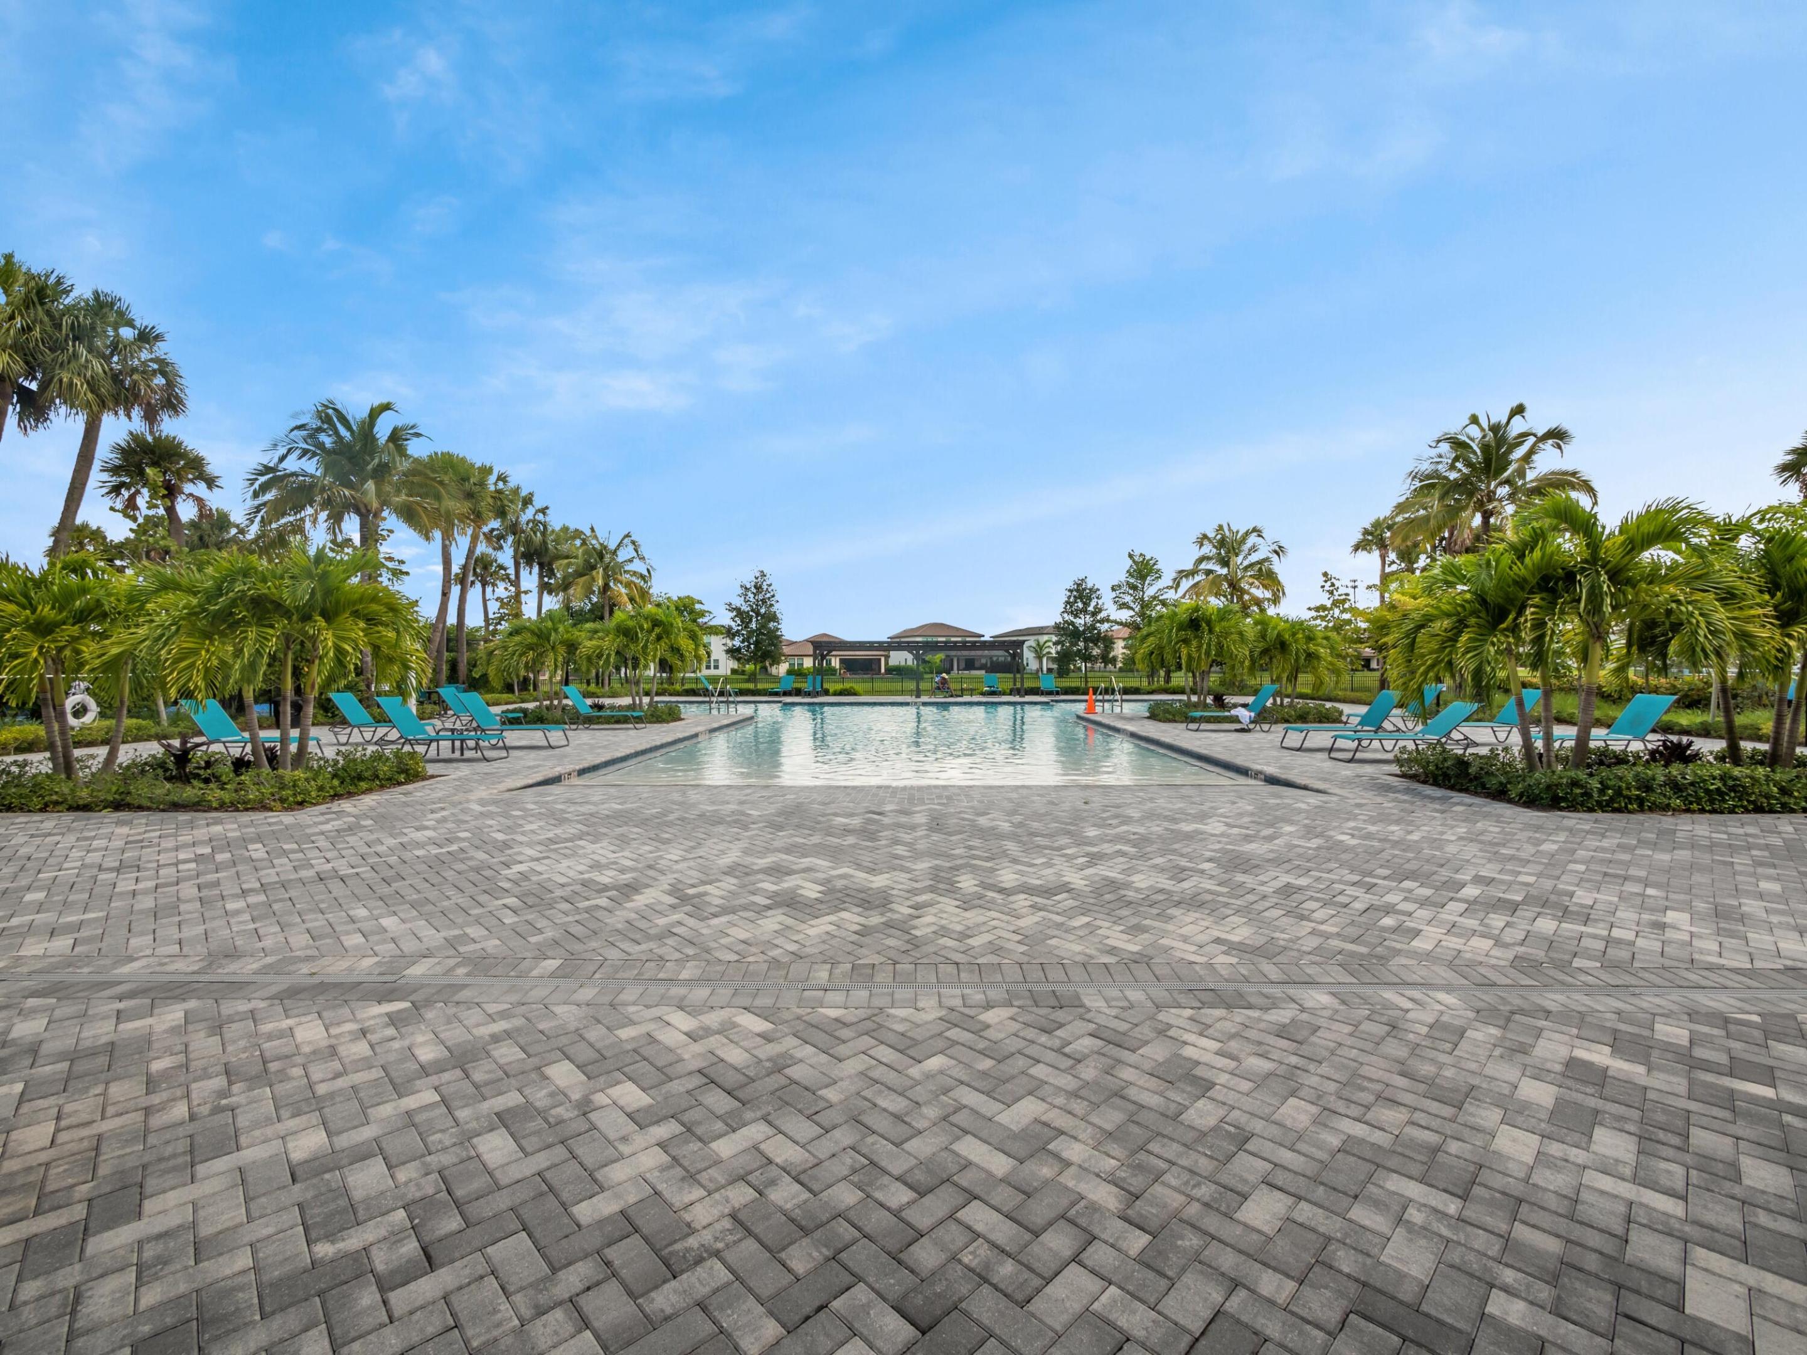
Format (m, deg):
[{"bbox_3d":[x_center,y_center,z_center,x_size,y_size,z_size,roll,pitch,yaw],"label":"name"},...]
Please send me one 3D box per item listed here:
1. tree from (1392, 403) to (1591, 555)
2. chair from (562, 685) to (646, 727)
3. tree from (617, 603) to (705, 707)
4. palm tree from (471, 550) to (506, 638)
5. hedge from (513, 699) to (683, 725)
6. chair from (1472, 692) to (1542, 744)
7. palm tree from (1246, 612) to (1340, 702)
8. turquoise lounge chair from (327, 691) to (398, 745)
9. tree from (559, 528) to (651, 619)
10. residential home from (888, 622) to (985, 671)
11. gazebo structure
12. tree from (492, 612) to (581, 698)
[{"bbox_3d":[18.102,-3.666,22.440,6.100,9.400,6.100,0,1,1],"label":"tree"},{"bbox_3d":[-6.950,0.712,17.043,1.780,0.970,0.670,0,1,-4],"label":"chair"},{"bbox_3d":[-6.731,-0.470,20.175,2.350,3.236,2.350,0,1,0],"label":"tree"},{"bbox_3d":[-26.123,-3.645,45.932,2.100,8.791,2.100,0,1,0],"label":"palm tree"},{"bbox_3d":[-7.716,0.864,18.418,4.300,0.500,2.200,0,1,1],"label":"hedge"},{"bbox_3d":[10.903,0.714,13.695,1.763,0.942,0.600,0,1,1],"label":"chair"},{"bbox_3d":[10.949,-0.309,20.478,2.300,2.906,2.300,0,1,0],"label":"palm tree"},{"bbox_3d":[-9.685,0.741,13.631,1.826,0.890,0.600,0,1,4],"label":"turquoise lounge chair"},{"bbox_3d":[-14.469,-3.195,35.437,4.200,8.215,4.200,0,1,0],"label":"tree"},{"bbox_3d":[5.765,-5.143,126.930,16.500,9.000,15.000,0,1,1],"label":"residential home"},{"bbox_3d":[0.710,-0.404,34.880,10.300,2.650,3.500,0,1,1],"label":"gazebo structure"},{"bbox_3d":[-10.025,-0.342,19.977,2.250,2.986,2.250,0,1,0],"label":"tree"}]

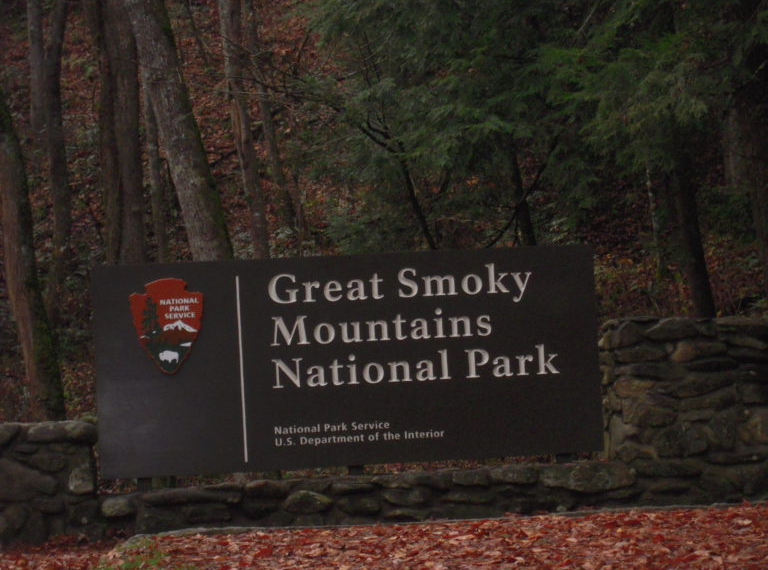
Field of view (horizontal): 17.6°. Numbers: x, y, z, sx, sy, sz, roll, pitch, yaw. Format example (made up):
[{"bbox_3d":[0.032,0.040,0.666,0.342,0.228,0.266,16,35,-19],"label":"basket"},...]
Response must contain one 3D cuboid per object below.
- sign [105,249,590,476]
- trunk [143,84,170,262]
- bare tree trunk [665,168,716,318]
[{"bbox_3d":[-0.196,0.441,14.529,2.962,1.220,0.100,-2,-3,-9],"label":"sign"},{"bbox_3d":[-1.889,-0.928,20.500,0.124,1.475,0.124,-5,-3,0],"label":"trunk"},{"bbox_3d":[2.292,-0.311,18.200,0.161,1.106,0.161,-6,-3,0],"label":"bare tree trunk"}]

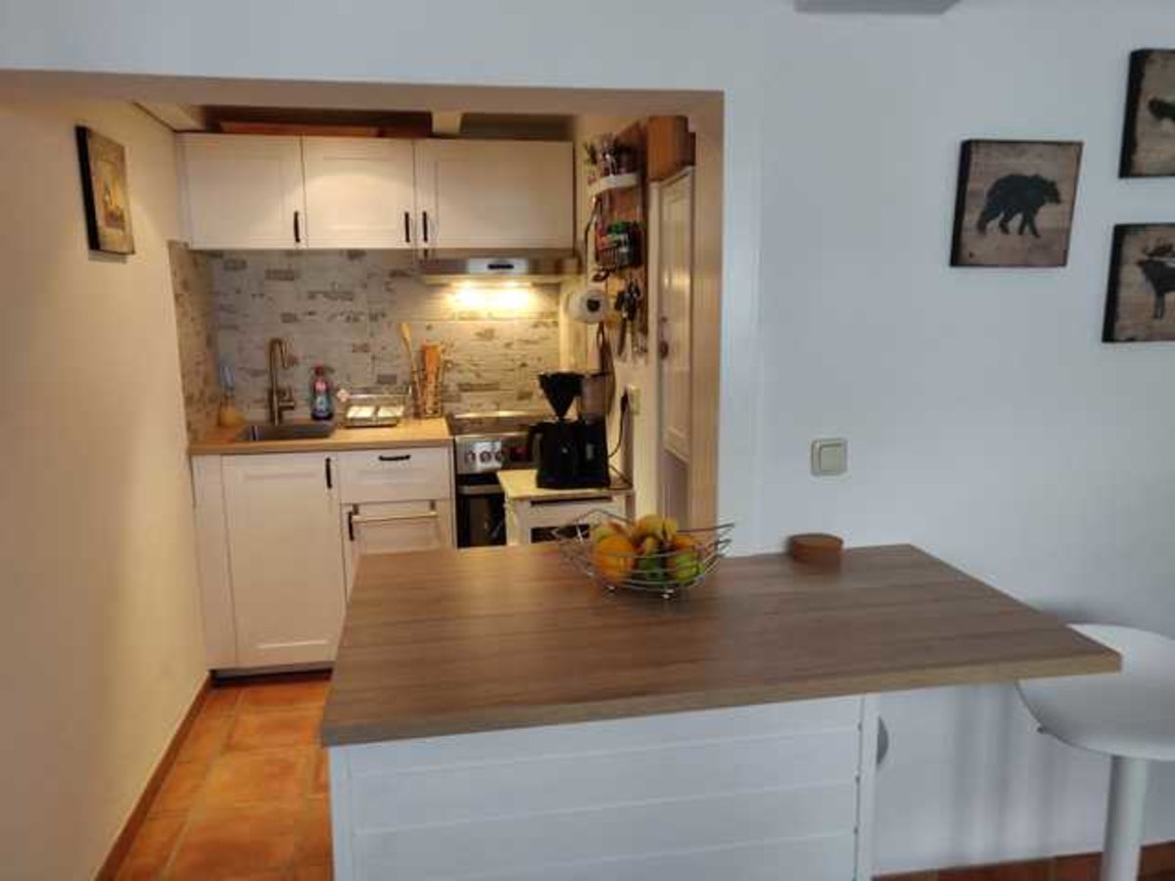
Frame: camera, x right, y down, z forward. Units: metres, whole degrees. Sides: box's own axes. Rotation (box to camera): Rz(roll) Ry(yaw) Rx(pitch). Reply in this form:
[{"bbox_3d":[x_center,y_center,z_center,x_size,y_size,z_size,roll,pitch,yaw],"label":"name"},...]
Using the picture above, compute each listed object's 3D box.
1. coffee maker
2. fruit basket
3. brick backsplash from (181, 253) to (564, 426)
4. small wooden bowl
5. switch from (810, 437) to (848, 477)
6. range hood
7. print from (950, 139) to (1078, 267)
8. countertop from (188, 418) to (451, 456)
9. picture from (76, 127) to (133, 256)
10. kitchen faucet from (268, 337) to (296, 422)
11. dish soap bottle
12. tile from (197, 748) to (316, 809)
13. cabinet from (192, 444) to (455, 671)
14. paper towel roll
[{"bbox_3d":[-0.051,-0.039,2.595,0.250,0.340,0.180,-2,10,-10],"label":"coffee maker"},{"bbox_3d":[0.104,0.219,1.585,0.330,0.126,0.310,-2,10,-10],"label":"fruit basket"},{"bbox_3d":[-0.821,-0.444,3.612,1.430,0.710,0.020,-2,10,-10],"label":"brick backsplash"},{"bbox_3d":[0.473,0.229,1.762,0.114,0.042,0.114,0,10,0],"label":"small wooden bowl"},{"bbox_3d":[0.511,0.035,1.791,0.080,0.080,0.014,-2,10,-10],"label":"switch"},{"bbox_3d":[-0.365,-0.687,3.399,0.600,0.140,0.490,-2,10,-10],"label":"range hood"},{"bbox_3d":[0.885,-0.485,1.753,0.253,0.252,0.037,-2,10,-10],"label":"print"},{"bbox_3d":[-1.005,-0.024,3.333,0.920,0.040,0.610,-2,10,-10],"label":"countertop"},{"bbox_3d":[-1.283,-0.656,2.267,0.025,0.300,0.270,-2,10,-10],"label":"picture"},{"bbox_3d":[-1.226,-0.236,3.428,0.100,0.350,0.215,-6,11,-30],"label":"kitchen faucet"},{"bbox_3d":[-1.116,-0.200,3.557,0.077,0.238,0.050,-2,10,-10],"label":"dish soap bottle"},{"bbox_3d":[-0.998,1.028,2.595,0.290,0.015,0.290,-2,10,-10],"label":"tile"},{"bbox_3d":[-0.997,0.389,3.407,0.905,0.800,0.610,-2,10,-10],"label":"cabinet"},{"bbox_3d":[0.001,-0.432,2.722,0.108,0.108,0.220,-2,10,-10],"label":"paper towel roll"}]

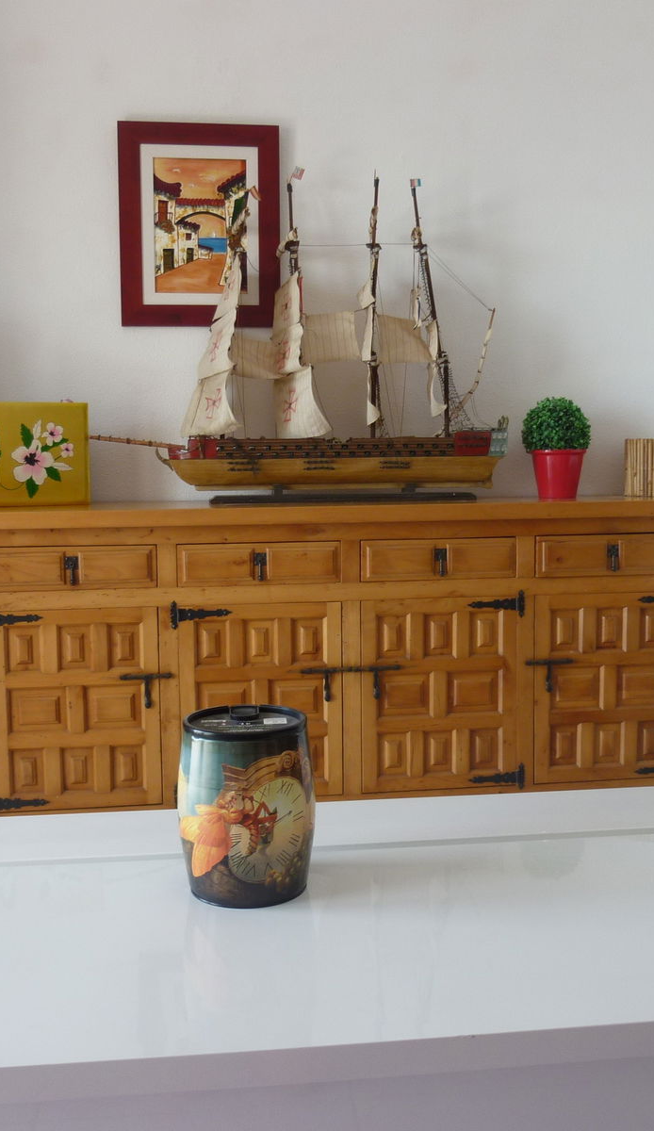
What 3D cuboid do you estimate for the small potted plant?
[{"bbox_3d":[0.605,-0.309,2.875,0.181,0.266,0.181,-1,6,-8],"label":"small potted plant"}]

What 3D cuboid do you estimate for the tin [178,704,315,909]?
[{"bbox_3d":[-0.096,0.288,1.316,0.166,0.203,0.166,0,6,0],"label":"tin"}]

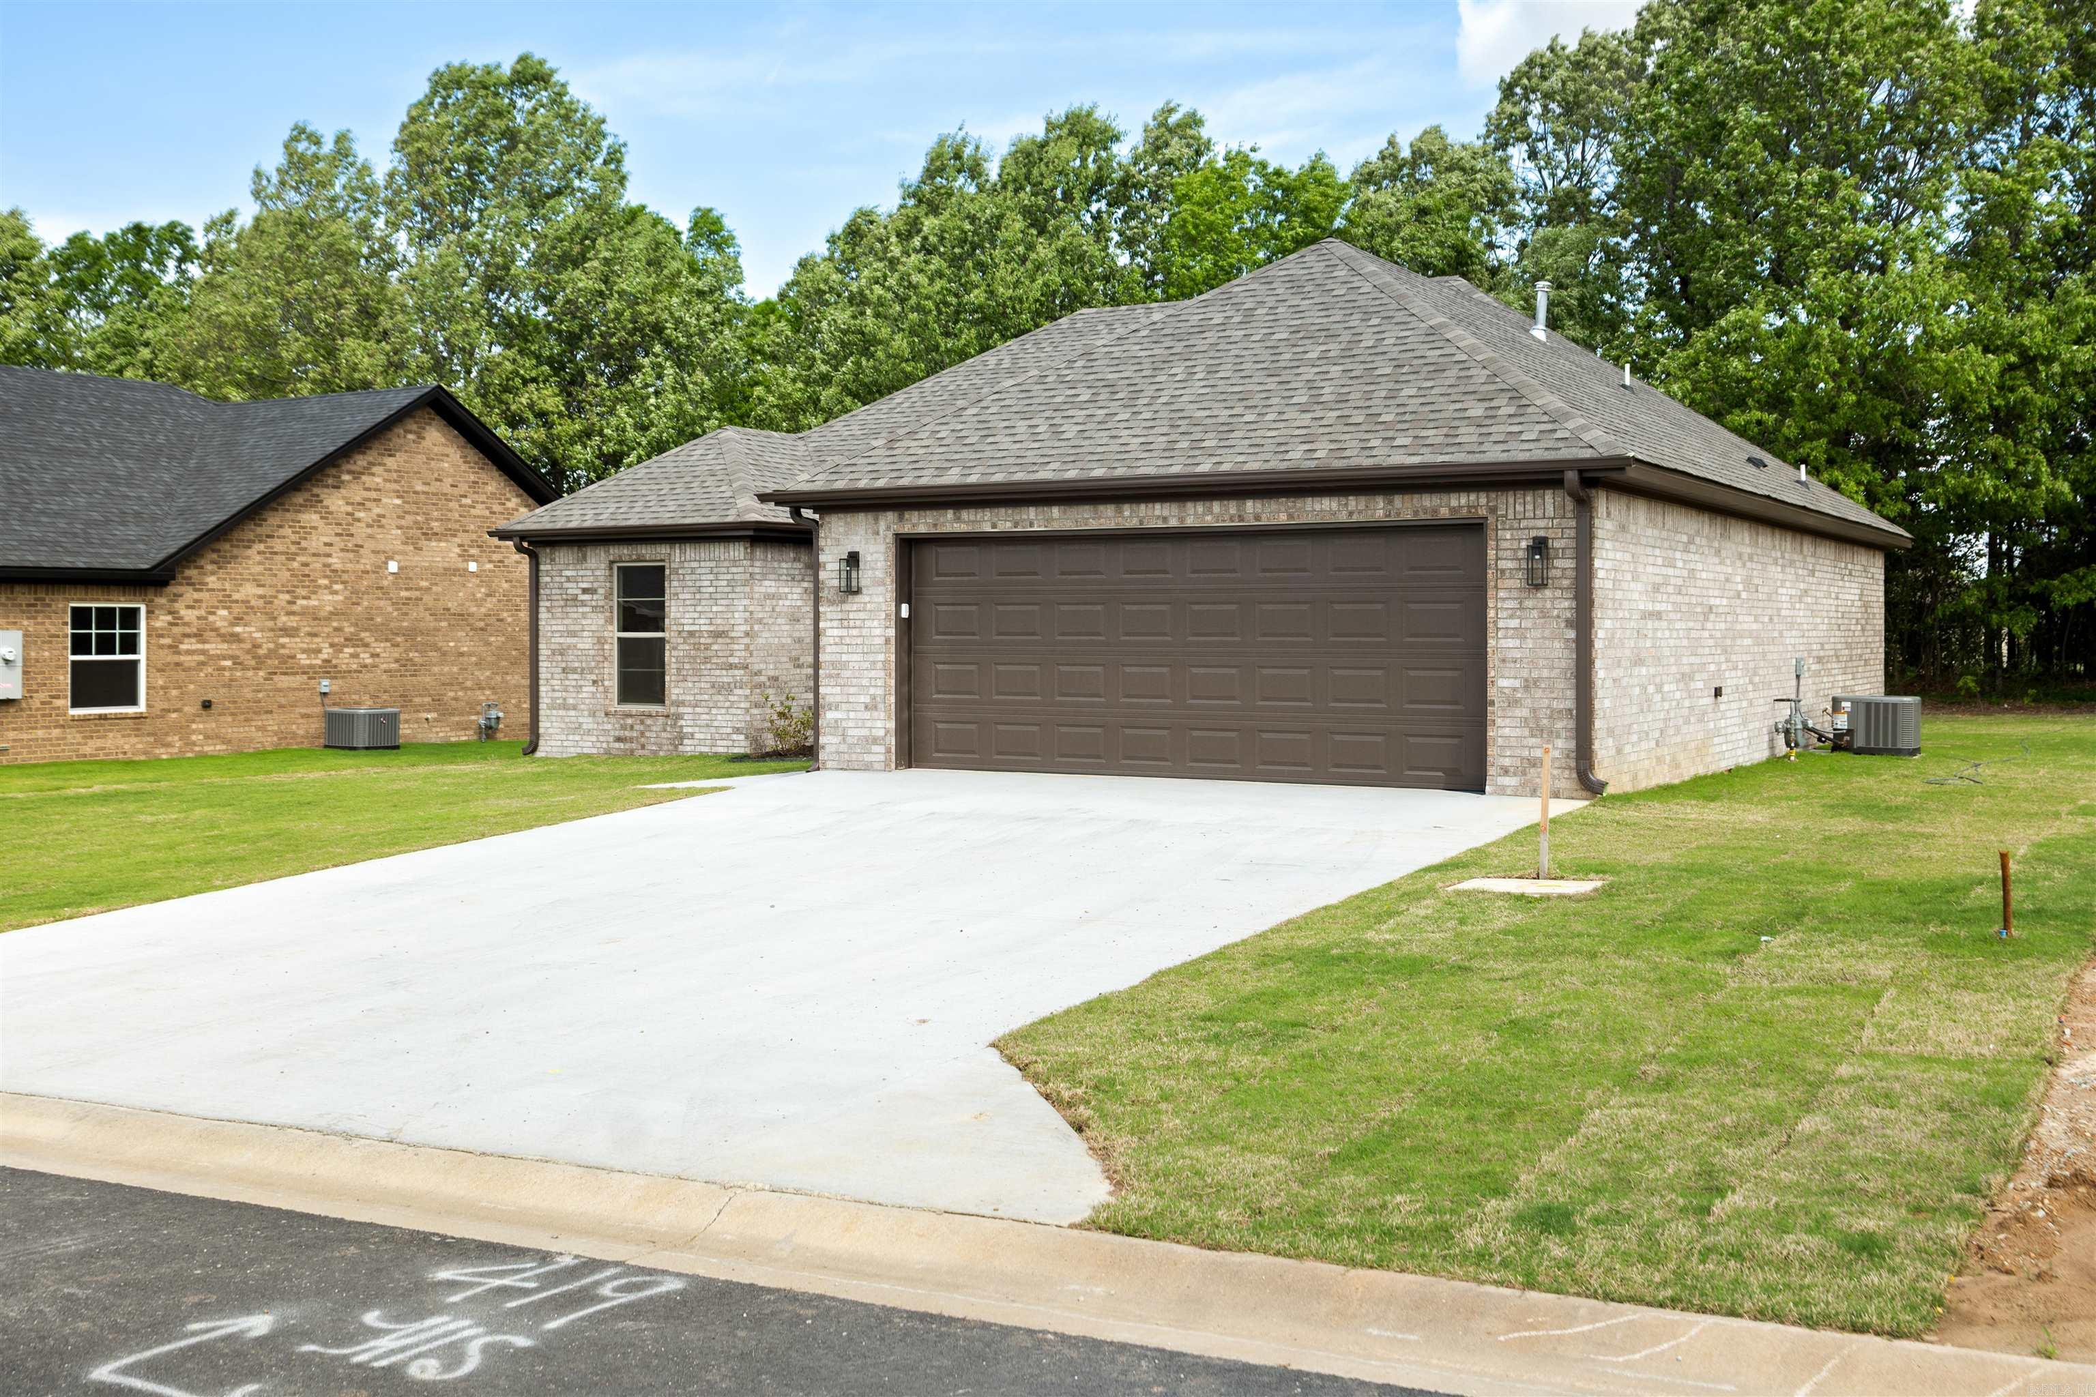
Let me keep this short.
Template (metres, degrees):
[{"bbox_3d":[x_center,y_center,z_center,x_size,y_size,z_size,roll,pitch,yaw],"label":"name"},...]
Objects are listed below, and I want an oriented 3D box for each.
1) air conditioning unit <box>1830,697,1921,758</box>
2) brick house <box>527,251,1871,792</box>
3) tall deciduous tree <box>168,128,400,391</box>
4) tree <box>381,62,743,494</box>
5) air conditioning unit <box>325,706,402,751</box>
[{"bbox_3d":[8.735,0.284,21.447,0.765,0.600,0.765,1,2,30],"label":"air conditioning unit"},{"bbox_3d":[1.472,-2.369,24.994,15.150,5.950,15.200,1,2,30],"label":"brick house"},{"bbox_3d":[-22.085,-8.361,59.270,6.970,16.580,6.760,-1,2,-20],"label":"tall deciduous tree"},{"bbox_3d":[-13.550,-9.049,57.295,10.030,18.110,9.730,0,2,-13],"label":"tree"},{"bbox_3d":[-9.980,0.428,29.702,0.775,0.580,0.775,1,2,30],"label":"air conditioning unit"}]

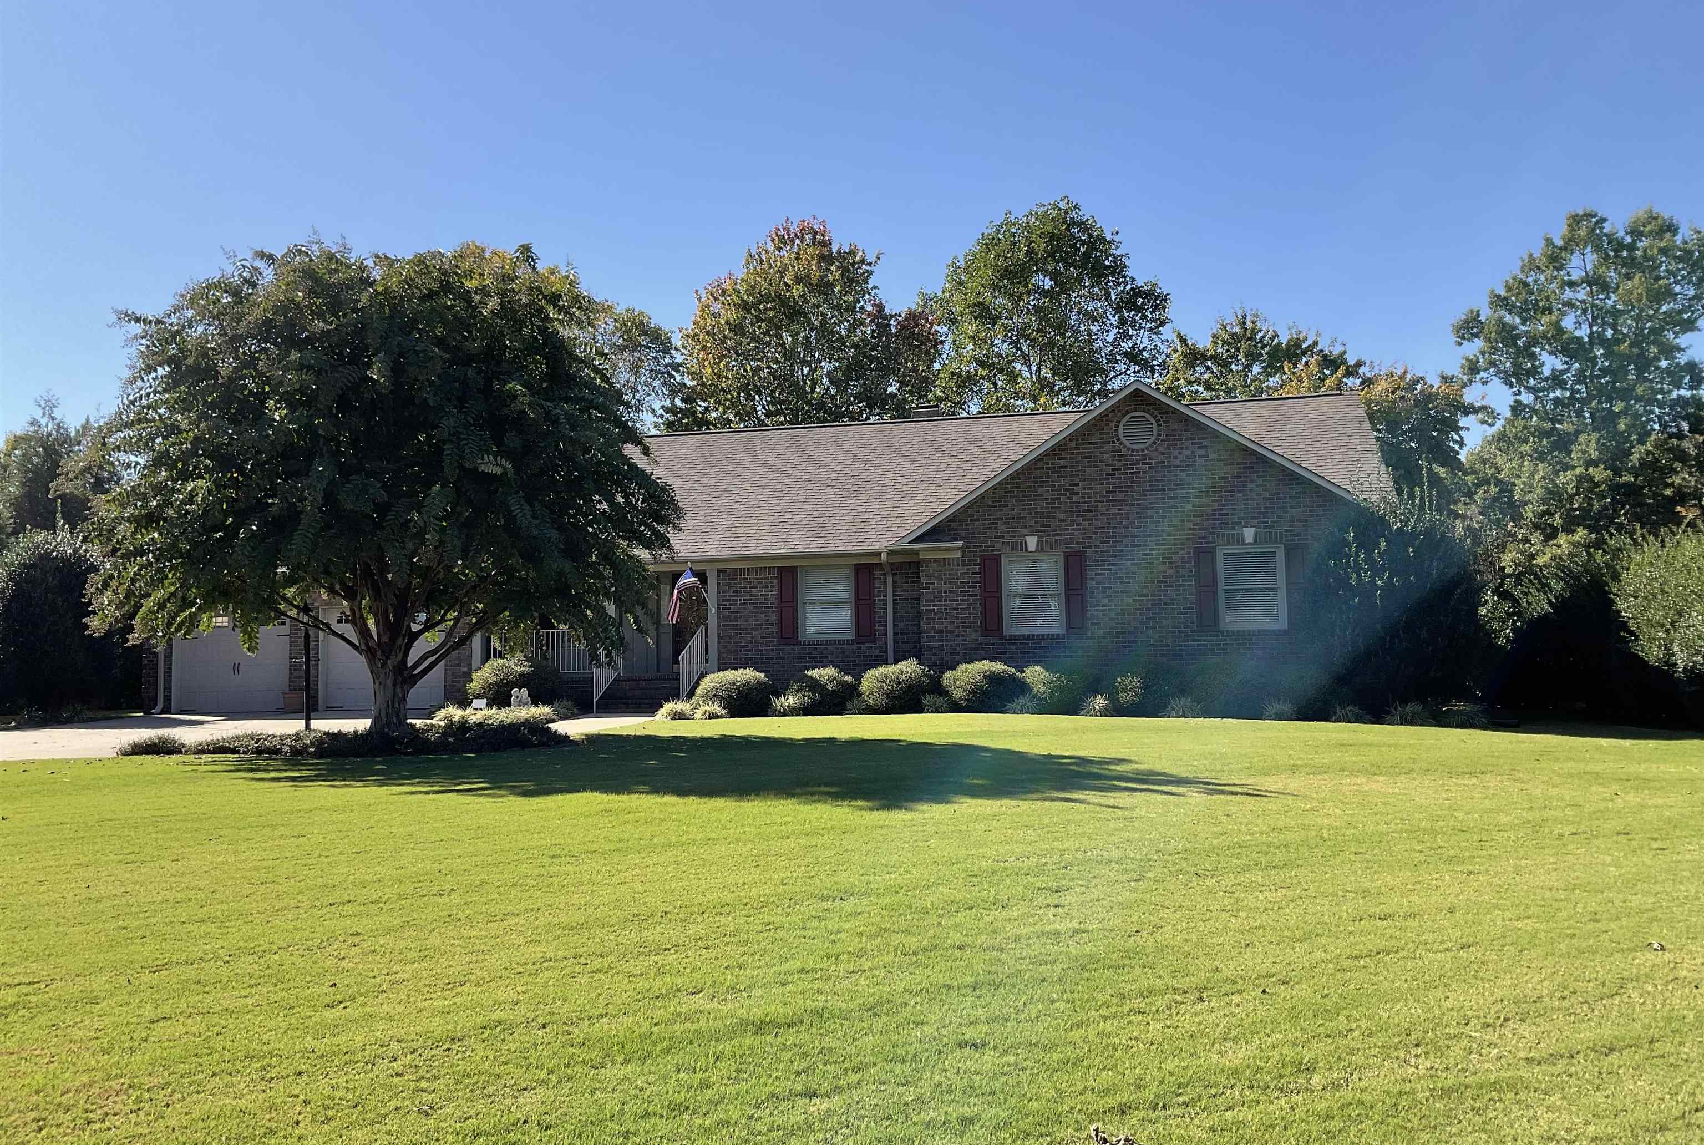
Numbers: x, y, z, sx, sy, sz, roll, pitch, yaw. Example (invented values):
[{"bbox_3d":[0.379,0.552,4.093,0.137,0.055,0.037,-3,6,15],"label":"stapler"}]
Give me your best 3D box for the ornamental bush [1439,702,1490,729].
[{"bbox_3d":[9.206,2.159,21.438,0.760,0.420,0.750,-2,-5,13],"label":"ornamental bush"}]

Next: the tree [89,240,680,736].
[{"bbox_3d":[-6.645,-1.202,20.300,8.260,7.040,8.000,-1,-4,0],"label":"tree"}]

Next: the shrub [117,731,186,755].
[{"bbox_3d":[-9.124,2.229,18.600,0.880,0.310,0.800,-2,-4,14],"label":"shrub"}]

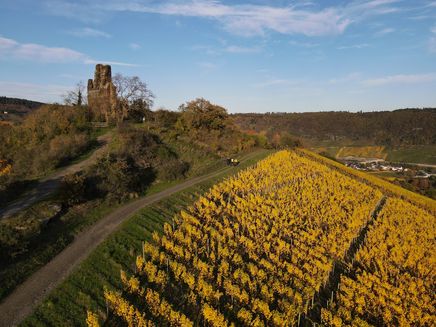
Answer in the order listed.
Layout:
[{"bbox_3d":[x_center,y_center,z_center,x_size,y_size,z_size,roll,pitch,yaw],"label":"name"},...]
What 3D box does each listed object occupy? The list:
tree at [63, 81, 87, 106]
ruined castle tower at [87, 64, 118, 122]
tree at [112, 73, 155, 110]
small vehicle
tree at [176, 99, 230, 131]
[{"bbox_3d":[-46.050,-21.980,97.000,7.600,9.000,7.000,-4,10,-26],"label":"tree"},{"bbox_3d":[-33.620,-20.230,88.000,8.400,16.600,7.500,-2,9,-15],"label":"ruined castle tower"},{"bbox_3d":[-26.150,-21.230,93.000,12.600,13.500,11.500,-3,9,-16],"label":"tree"},{"bbox_3d":[3.640,-0.230,71.000,1.700,1.600,3.300,3,9,20],"label":"small vehicle"},{"bbox_3d":[-4.220,-13.970,88.000,14.000,10.000,12.500,0,9,0],"label":"tree"}]

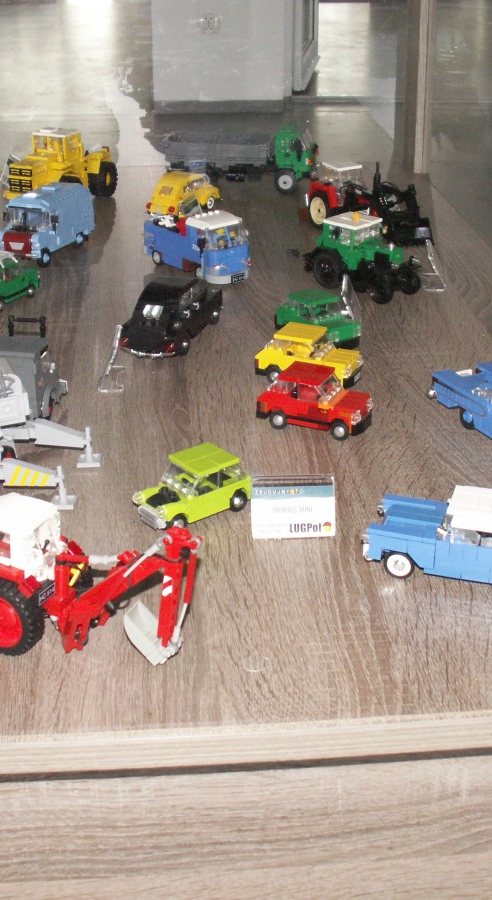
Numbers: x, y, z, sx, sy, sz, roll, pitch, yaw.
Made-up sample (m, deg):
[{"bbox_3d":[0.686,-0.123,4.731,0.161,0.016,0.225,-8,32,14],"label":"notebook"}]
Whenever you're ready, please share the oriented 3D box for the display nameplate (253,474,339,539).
[{"bbox_3d":[0.030,0.035,0.766,0.052,0.034,0.023,-1,27,-2],"label":"display nameplate"}]

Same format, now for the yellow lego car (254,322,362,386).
[{"bbox_3d":[0.051,-0.073,0.956,0.077,0.040,0.037,10,28,21],"label":"yellow lego car"}]

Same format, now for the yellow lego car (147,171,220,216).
[{"bbox_3d":[-0.074,-0.299,1.408,0.044,0.049,0.095,17,31,30],"label":"yellow lego car"}]

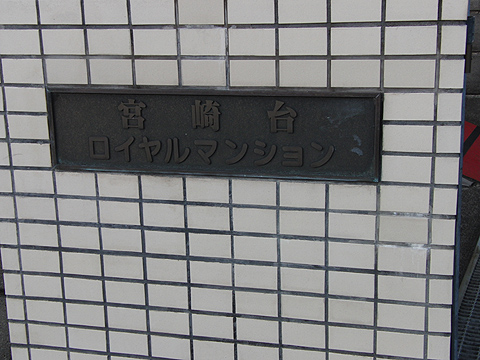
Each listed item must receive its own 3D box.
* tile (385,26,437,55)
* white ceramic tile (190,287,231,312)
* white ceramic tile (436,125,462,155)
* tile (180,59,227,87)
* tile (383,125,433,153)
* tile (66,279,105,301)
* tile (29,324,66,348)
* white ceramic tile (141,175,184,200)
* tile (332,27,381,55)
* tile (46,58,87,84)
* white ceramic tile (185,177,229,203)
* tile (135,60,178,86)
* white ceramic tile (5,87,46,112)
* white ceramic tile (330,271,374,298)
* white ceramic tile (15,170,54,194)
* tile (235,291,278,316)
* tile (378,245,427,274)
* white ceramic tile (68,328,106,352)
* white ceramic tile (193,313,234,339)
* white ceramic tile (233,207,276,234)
[{"bbox_3d":[0.373,-0.306,1.738,0.108,0.060,0.010,2,15,14],"label":"tile"},{"bbox_3d":[-0.070,0.299,1.980,0.108,0.060,0.010,2,15,14],"label":"white ceramic tile"},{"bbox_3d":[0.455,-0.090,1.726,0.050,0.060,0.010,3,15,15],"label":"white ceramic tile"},{"bbox_3d":[-0.082,-0.247,1.807,0.108,0.061,0.010,3,15,15],"label":"tile"},{"bbox_3d":[0.379,-0.096,1.794,0.108,0.060,0.010,2,15,14],"label":"tile"},{"bbox_3d":[-0.401,0.282,2.042,0.108,0.061,0.010,2,15,15],"label":"tile"},{"bbox_3d":[-0.515,0.416,2.119,0.108,0.060,0.010,3,15,15],"label":"tile"},{"bbox_3d":[-0.186,0.018,1.907,0.108,0.061,0.010,3,15,15],"label":"white ceramic tile"},{"bbox_3d":[0.251,-0.303,1.714,0.108,0.060,0.010,3,15,15],"label":"tile"},{"bbox_3d":[-0.414,-0.262,1.894,0.108,0.061,0.010,3,15,15],"label":"tile"},{"bbox_3d":[-0.076,0.024,1.898,0.108,0.060,0.010,2,15,15],"label":"white ceramic tile"},{"bbox_3d":[-0.195,-0.253,1.857,0.108,0.060,0.010,2,15,15],"label":"tile"},{"bbox_3d":[-0.525,-0.199,1.948,0.108,0.061,0.010,2,15,15],"label":"white ceramic tile"},{"bbox_3d":[0.263,0.245,1.869,0.108,0.060,0.010,3,15,15],"label":"white ceramic tile"},{"bbox_3d":[-0.539,0.005,2.068,0.108,0.060,0.010,2,15,14],"label":"white ceramic tile"},{"bbox_3d":[0.042,0.303,1.951,0.108,0.060,0.010,2,15,14],"label":"tile"},{"bbox_3d":[0.373,0.180,1.812,0.108,0.060,0.010,3,15,15],"label":"tile"},{"bbox_3d":[-0.405,0.421,2.102,0.108,0.060,0.010,2,15,14],"label":"white ceramic tile"},{"bbox_3d":[-0.068,0.365,1.986,0.108,0.060,0.010,2,15,15],"label":"white ceramic tile"},{"bbox_3d":[0.039,0.100,1.938,0.108,0.060,0.010,2,15,14],"label":"white ceramic tile"}]

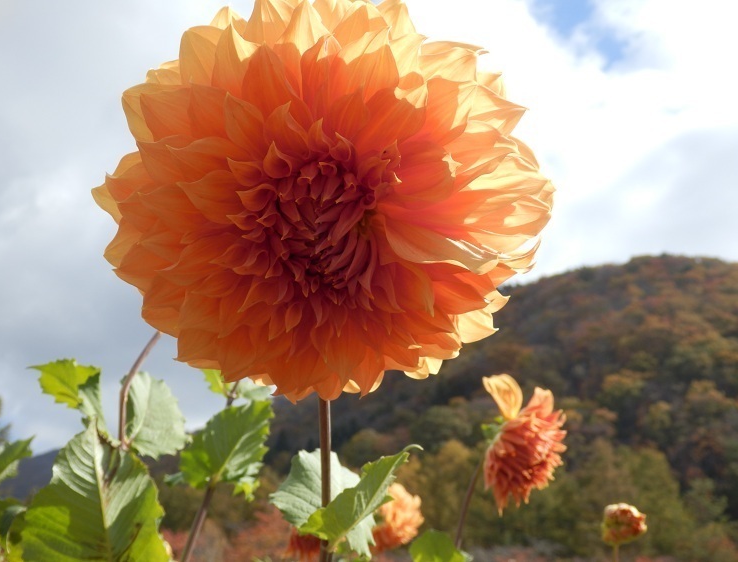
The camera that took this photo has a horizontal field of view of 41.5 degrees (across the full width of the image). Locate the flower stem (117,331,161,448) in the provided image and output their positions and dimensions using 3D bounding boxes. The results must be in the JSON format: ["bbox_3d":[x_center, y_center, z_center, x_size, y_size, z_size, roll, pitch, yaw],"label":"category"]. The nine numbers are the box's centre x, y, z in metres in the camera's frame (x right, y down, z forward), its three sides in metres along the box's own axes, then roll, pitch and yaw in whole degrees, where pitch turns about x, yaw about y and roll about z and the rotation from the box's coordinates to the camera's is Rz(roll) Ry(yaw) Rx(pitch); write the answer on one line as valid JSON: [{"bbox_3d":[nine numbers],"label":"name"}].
[{"bbox_3d":[-0.166,0.078,0.700,0.024,0.087,0.020,12,-6,-1],"label":"flower stem"}]

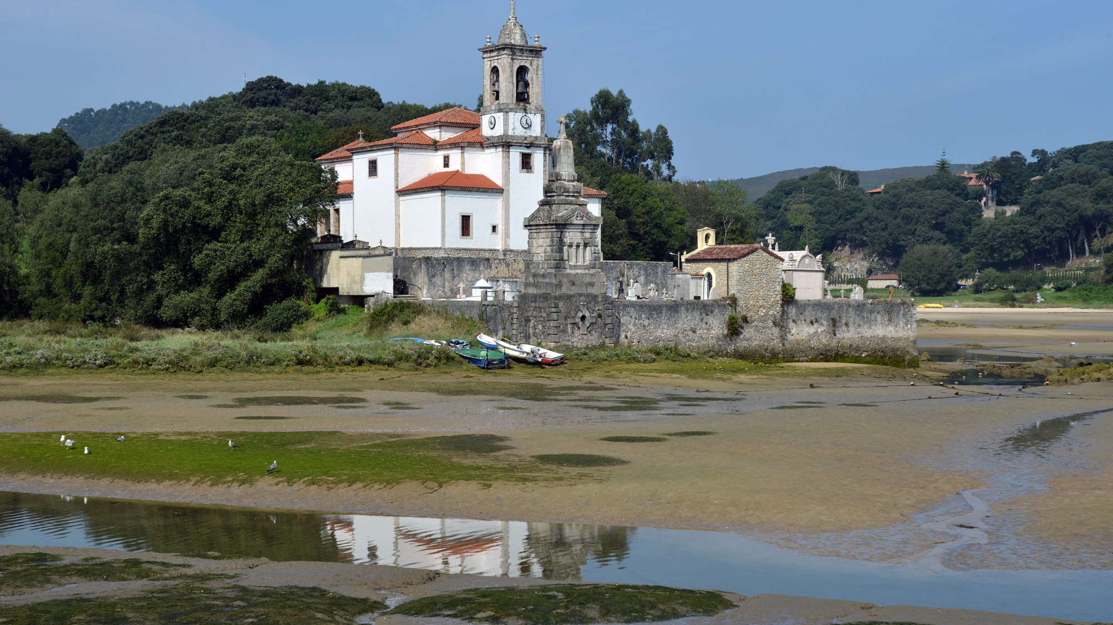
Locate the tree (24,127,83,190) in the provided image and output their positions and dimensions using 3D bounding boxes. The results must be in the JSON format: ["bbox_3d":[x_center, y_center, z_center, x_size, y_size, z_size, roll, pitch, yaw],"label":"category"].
[{"bbox_3d":[-62.163,-18.304,209.787,7.623,9.018,7.623,0,1,0],"label":"tree"}]

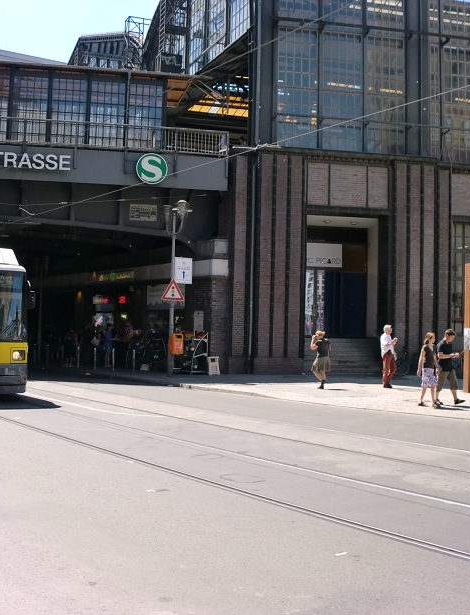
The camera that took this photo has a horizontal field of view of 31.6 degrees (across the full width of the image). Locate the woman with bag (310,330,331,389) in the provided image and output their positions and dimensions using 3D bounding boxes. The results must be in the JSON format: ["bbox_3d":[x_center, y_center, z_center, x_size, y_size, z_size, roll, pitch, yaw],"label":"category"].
[{"bbox_3d":[2.392,1.461,23.200,0.550,1.650,0.500,3,-3,-37],"label":"woman with bag"}]

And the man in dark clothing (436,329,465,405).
[{"bbox_3d":[4.912,1.350,18.900,0.620,1.760,0.530,0,-2,24],"label":"man in dark clothing"}]

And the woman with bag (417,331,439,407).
[{"bbox_3d":[4.202,1.375,18.100,0.480,1.660,0.500,-1,-3,41],"label":"woman with bag"}]

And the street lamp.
[{"bbox_3d":[-2.133,-0.668,28.905,0.600,6.100,1.200,2,-2,-26],"label":"street lamp"}]

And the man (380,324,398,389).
[{"bbox_3d":[4.388,1.396,23.631,0.480,1.790,0.500,1,-2,5],"label":"man"}]

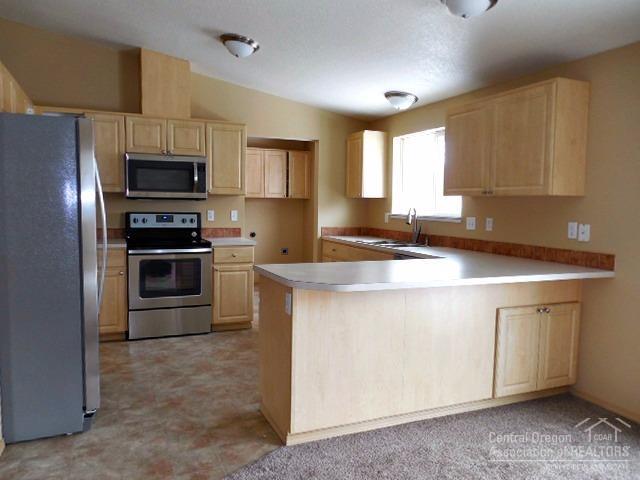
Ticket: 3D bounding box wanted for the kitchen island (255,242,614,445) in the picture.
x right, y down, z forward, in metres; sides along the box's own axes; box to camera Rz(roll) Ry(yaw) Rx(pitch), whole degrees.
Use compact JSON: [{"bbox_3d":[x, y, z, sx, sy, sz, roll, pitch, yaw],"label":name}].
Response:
[{"bbox_3d":[0.744,0.615,3.131,2.225,0.940,0.970,-1,5,-24],"label":"kitchen island"}]

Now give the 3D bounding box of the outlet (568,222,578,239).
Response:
[{"bbox_3d":[1.837,-0.069,3.364,0.010,0.114,0.072,-1,5,-24],"label":"outlet"}]

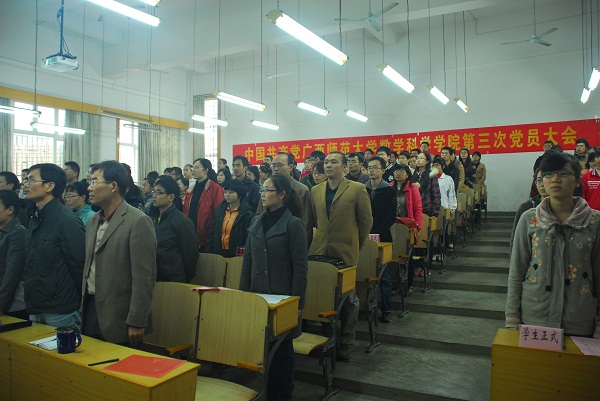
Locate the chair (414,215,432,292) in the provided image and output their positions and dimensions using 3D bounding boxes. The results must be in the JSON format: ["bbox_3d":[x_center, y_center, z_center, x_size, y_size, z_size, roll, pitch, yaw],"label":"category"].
[{"bbox_3d":[1.331,0.632,5.627,0.540,0.930,0.500,0,0,30],"label":"chair"}]

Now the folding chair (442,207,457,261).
[{"bbox_3d":[2.231,0.441,7.208,0.540,0.930,0.500,0,0,30],"label":"folding chair"}]

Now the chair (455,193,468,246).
[{"bbox_3d":[2.681,0.345,7.999,0.540,0.930,0.500,0,0,30],"label":"chair"}]

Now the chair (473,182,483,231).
[{"bbox_3d":[3.652,0.156,9.667,0.480,0.900,0.500,0,0,30],"label":"chair"}]

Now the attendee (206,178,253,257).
[{"bbox_3d":[-0.679,0.565,4.405,0.460,1.550,0.290,0,0,22],"label":"attendee"}]

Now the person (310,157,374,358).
[{"bbox_3d":[0.341,0.452,3.700,0.540,1.690,0.360,0,0,30],"label":"person"}]

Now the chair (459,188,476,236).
[{"bbox_3d":[3.130,0.249,8.790,0.540,0.930,0.500,0,0,30],"label":"chair"}]

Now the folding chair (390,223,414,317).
[{"bbox_3d":[0.882,0.728,4.836,0.540,0.930,0.500,0,0,30],"label":"folding chair"}]

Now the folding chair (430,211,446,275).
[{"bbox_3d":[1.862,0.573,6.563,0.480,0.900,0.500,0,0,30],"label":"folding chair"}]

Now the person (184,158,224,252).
[{"bbox_3d":[-0.992,0.413,4.685,0.480,1.700,0.300,0,0,30],"label":"person"}]

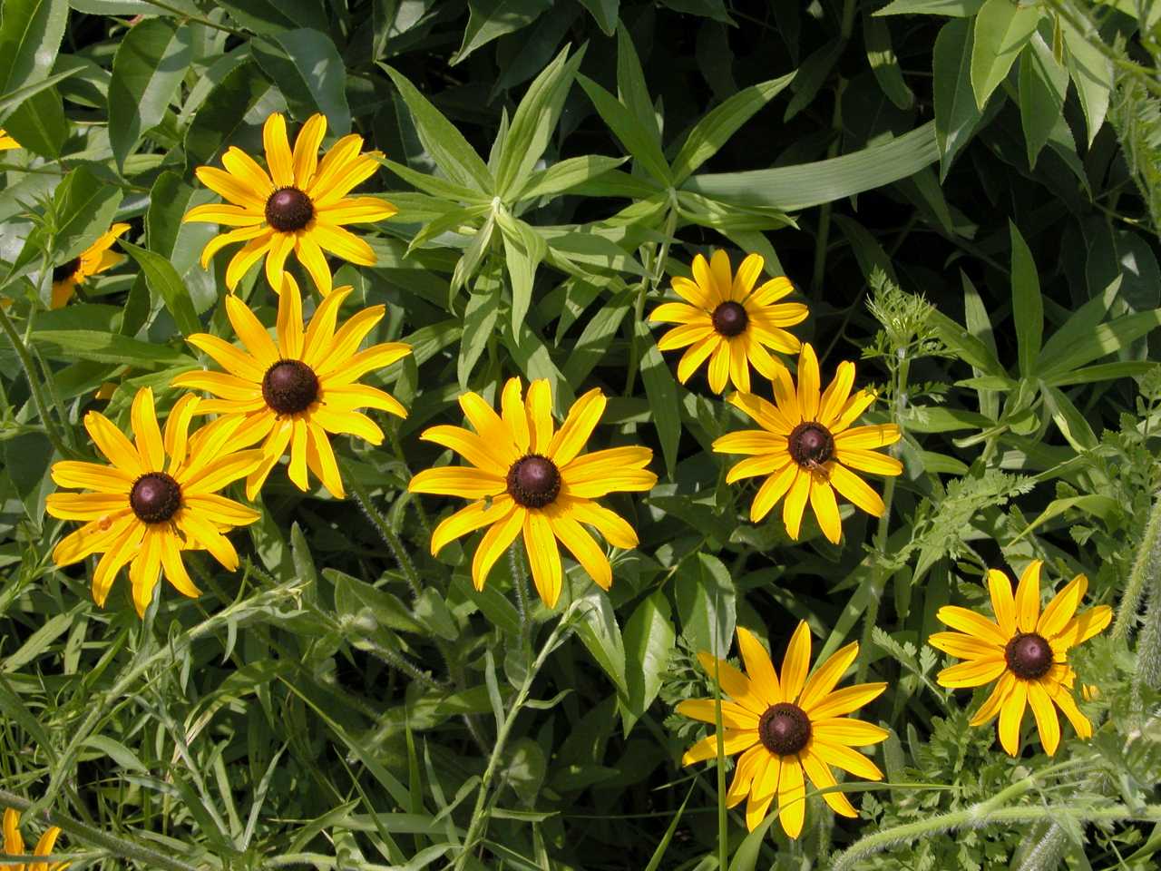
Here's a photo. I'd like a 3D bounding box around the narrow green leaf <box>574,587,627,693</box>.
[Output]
[{"bbox_3d":[0.008,0.072,0.588,0.015,0.041,0.014,-19,7,-2],"label":"narrow green leaf"}]

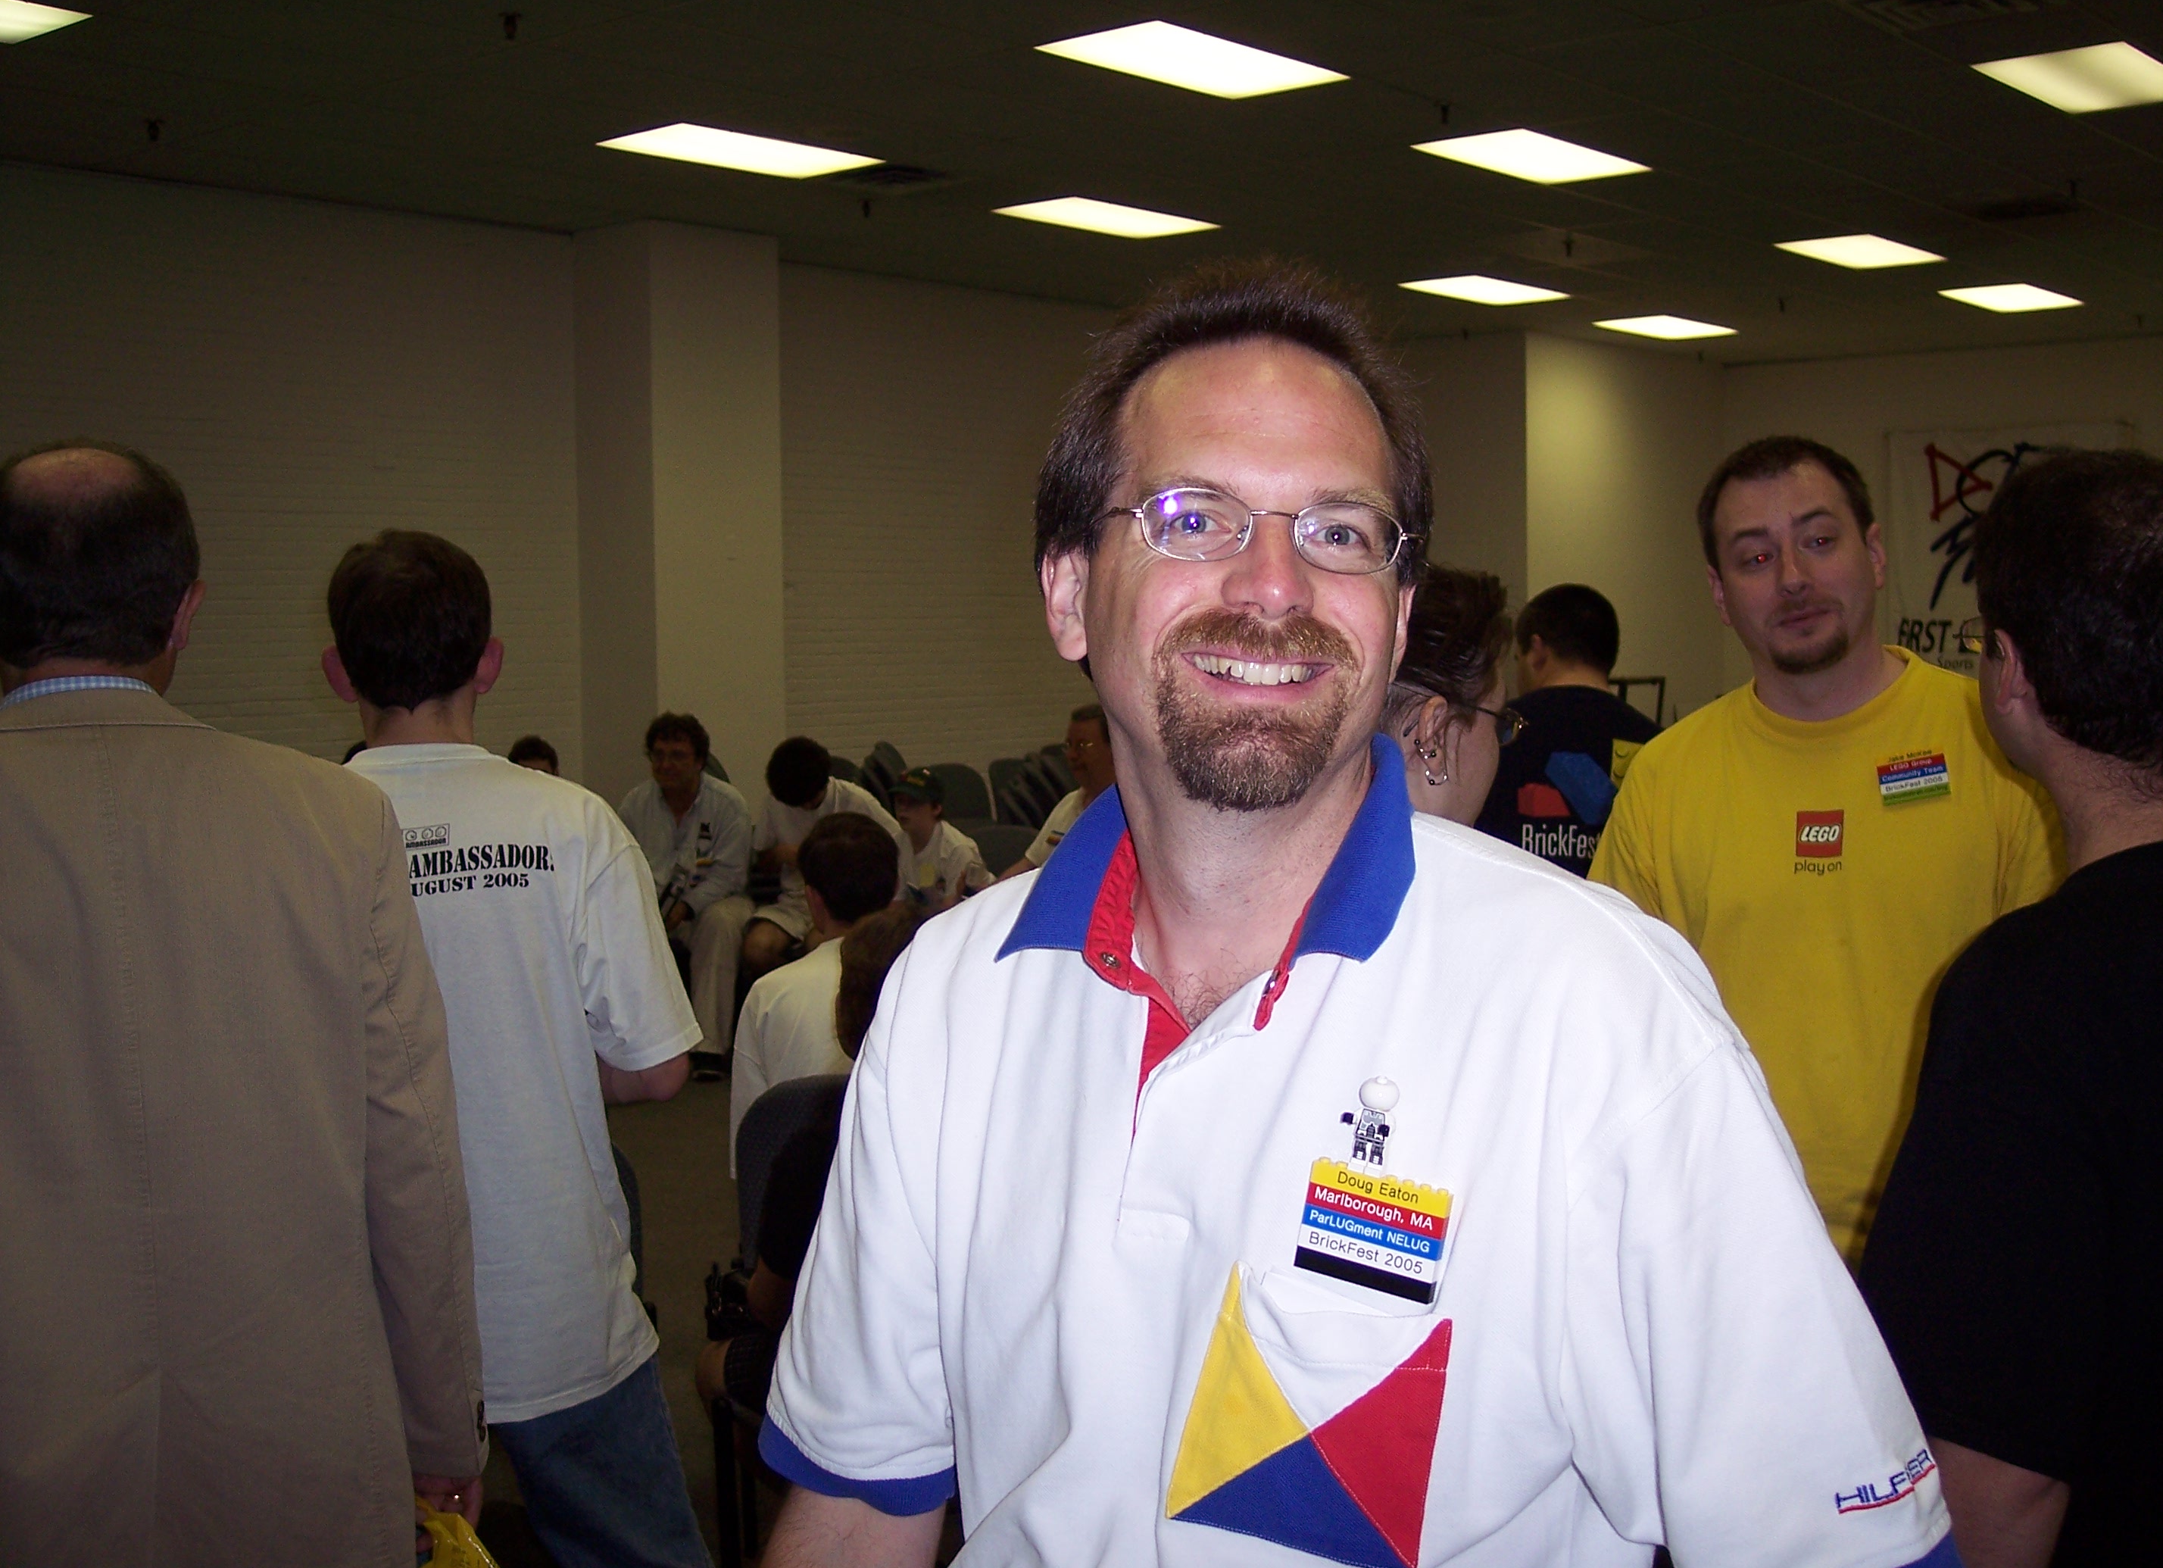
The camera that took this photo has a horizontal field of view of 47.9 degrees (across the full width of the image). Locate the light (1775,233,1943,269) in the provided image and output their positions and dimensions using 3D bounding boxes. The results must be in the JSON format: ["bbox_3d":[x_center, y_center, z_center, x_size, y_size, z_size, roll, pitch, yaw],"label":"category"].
[{"bbox_3d":[4.370,-2.990,13.600,0.580,0.080,1.200,3,5,40],"label":"light"}]

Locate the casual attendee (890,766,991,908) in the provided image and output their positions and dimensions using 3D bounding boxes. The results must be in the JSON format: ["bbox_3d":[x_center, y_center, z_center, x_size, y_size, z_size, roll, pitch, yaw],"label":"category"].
[{"bbox_3d":[-0.540,0.480,9.250,0.460,1.060,0.680,1,4,20],"label":"casual attendee"}]

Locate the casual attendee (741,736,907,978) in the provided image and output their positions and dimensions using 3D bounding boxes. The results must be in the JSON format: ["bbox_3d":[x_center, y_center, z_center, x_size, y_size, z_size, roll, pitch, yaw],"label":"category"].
[{"bbox_3d":[-0.970,0.420,9.200,0.560,1.200,0.800,1,4,25],"label":"casual attendee"}]

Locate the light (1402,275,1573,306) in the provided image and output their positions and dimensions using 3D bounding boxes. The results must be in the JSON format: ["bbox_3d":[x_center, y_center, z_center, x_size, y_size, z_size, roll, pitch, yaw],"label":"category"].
[{"bbox_3d":[2.490,-3.070,15.100,0.580,0.080,1.200,3,5,40],"label":"light"}]

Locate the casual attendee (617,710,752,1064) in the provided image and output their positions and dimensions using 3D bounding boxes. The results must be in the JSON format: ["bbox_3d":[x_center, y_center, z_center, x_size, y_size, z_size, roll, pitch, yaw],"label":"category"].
[{"bbox_3d":[-1.450,0.390,8.930,0.580,1.290,0.780,-1,4,-7],"label":"casual attendee"}]

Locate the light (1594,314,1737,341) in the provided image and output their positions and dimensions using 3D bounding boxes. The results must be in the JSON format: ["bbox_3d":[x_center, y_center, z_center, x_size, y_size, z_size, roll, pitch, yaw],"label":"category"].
[{"bbox_3d":[4.080,-3.210,17.000,0.580,0.080,1.200,3,5,40],"label":"light"}]

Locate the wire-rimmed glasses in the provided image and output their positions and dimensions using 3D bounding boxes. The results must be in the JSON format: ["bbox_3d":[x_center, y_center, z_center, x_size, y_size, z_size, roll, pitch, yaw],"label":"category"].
[{"bbox_3d":[0.078,-0.113,1.127,0.135,0.042,0.130,4,1,-6],"label":"wire-rimmed glasses"}]

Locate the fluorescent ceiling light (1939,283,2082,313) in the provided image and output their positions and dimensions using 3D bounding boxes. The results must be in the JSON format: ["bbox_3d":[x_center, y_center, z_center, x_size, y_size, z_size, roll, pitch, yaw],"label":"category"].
[{"bbox_3d":[5.950,-3.130,15.550,0.580,0.080,1.200,3,5,40],"label":"fluorescent ceiling light"}]

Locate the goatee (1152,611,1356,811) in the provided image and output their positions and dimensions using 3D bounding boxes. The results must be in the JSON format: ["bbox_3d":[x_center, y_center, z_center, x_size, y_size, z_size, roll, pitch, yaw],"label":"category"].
[{"bbox_3d":[0.078,-0.033,1.097,0.087,0.089,0.060,4,1,-6],"label":"goatee"}]

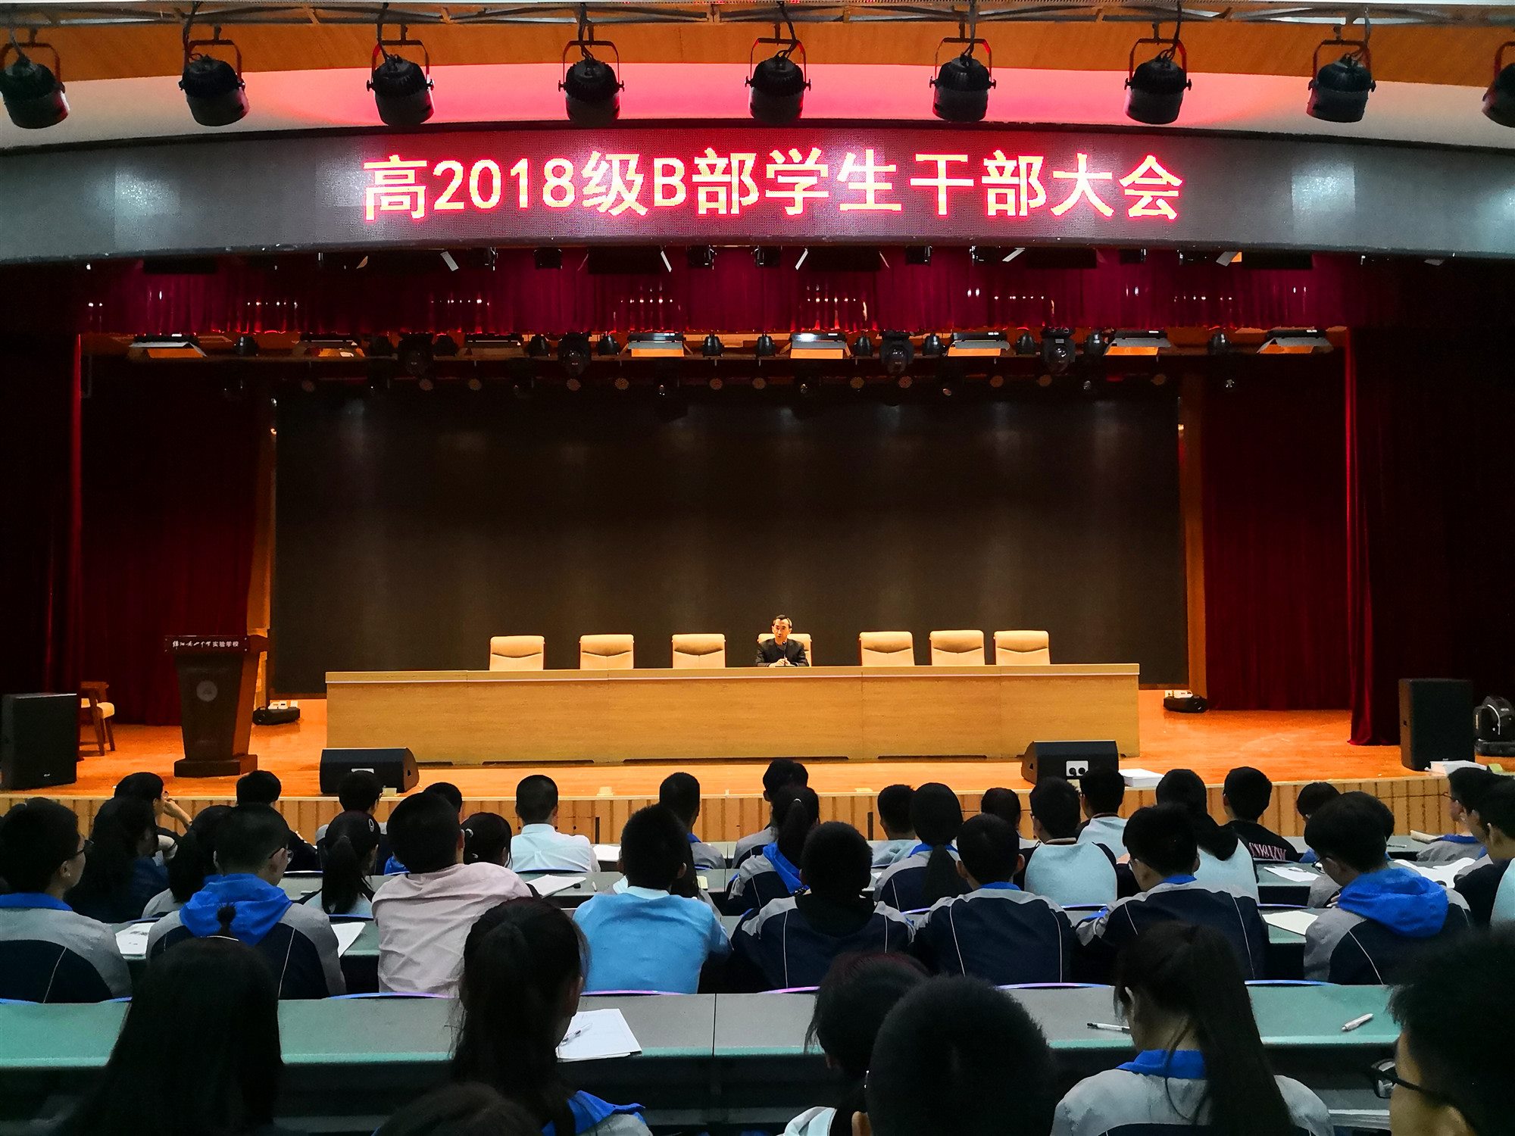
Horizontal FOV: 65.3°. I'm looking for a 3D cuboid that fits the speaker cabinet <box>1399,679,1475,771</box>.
[{"bbox_3d":[5.157,1.185,9.056,0.450,0.700,0.420,-1,-3,5],"label":"speaker cabinet"}]

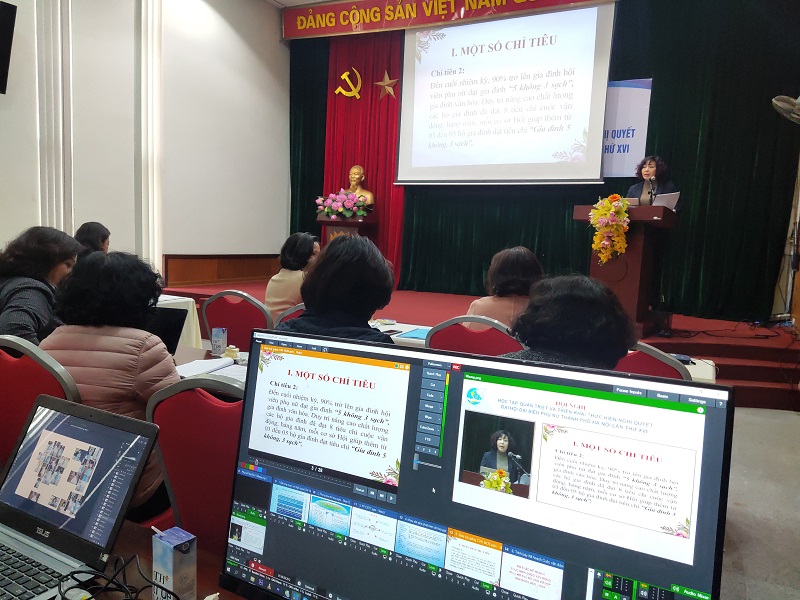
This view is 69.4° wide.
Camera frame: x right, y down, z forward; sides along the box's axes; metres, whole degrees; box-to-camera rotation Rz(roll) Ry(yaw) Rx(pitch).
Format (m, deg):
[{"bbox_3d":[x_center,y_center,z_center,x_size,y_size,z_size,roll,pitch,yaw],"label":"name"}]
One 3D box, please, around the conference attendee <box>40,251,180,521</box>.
[{"bbox_3d":[-0.981,0.429,1.980,0.480,1.190,0.720,3,6,-2],"label":"conference attendee"}]

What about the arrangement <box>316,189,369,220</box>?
[{"bbox_3d":[-0.816,-1.357,8.196,0.630,0.430,0.320,6,7,26],"label":"arrangement"}]

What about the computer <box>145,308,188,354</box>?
[{"bbox_3d":[-1.090,0.124,2.314,0.340,0.210,0.310,4,7,12],"label":"computer"}]

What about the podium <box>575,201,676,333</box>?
[{"bbox_3d":[2.105,-0.288,5.512,0.798,1.175,0.500,8,8,38],"label":"podium"}]

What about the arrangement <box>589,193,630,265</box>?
[{"bbox_3d":[1.907,-0.651,5.258,0.340,0.650,0.240,8,8,38],"label":"arrangement"}]

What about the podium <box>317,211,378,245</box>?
[{"bbox_3d":[-0.766,-0.694,8.343,0.738,1.070,0.460,6,7,26],"label":"podium"}]

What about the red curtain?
[{"bbox_3d":[-0.553,-2.070,8.663,1.418,3.750,0.200,6,7,26],"label":"red curtain"}]

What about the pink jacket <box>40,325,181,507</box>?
[{"bbox_3d":[-0.938,0.328,1.866,0.470,0.560,0.400,3,6,-2],"label":"pink jacket"}]

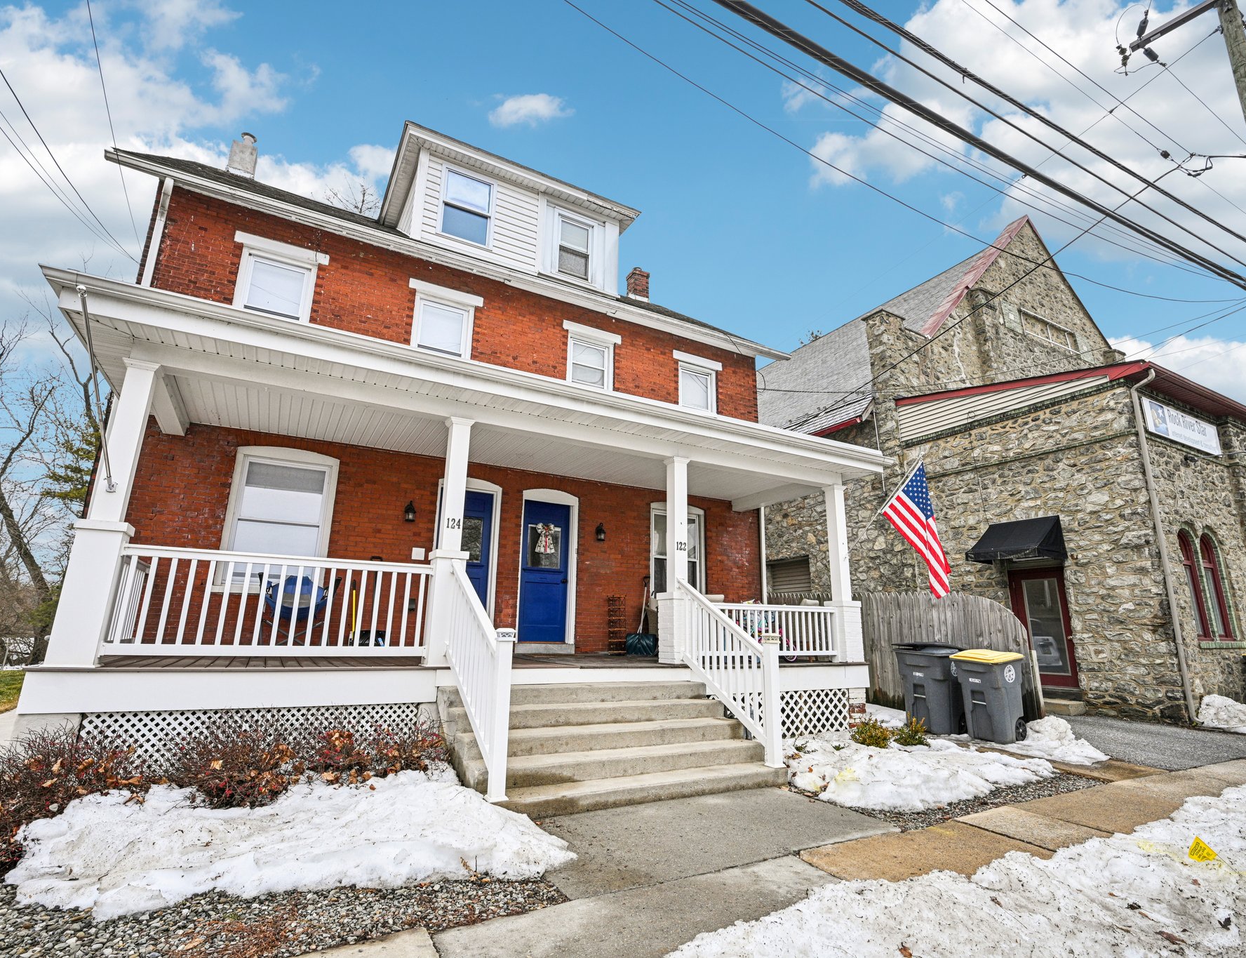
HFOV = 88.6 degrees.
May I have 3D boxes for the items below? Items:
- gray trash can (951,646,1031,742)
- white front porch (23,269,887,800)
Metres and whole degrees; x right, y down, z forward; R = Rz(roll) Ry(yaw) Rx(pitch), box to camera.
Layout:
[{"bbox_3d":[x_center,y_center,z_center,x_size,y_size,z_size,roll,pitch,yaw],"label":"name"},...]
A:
[{"bbox_3d":[4.976,2.932,8.667,0.750,1.080,0.650,9,-15,-28],"label":"gray trash can"},{"bbox_3d":[-0.722,0.943,7.705,9.900,4.400,4.250,9,-15,-28],"label":"white front porch"}]

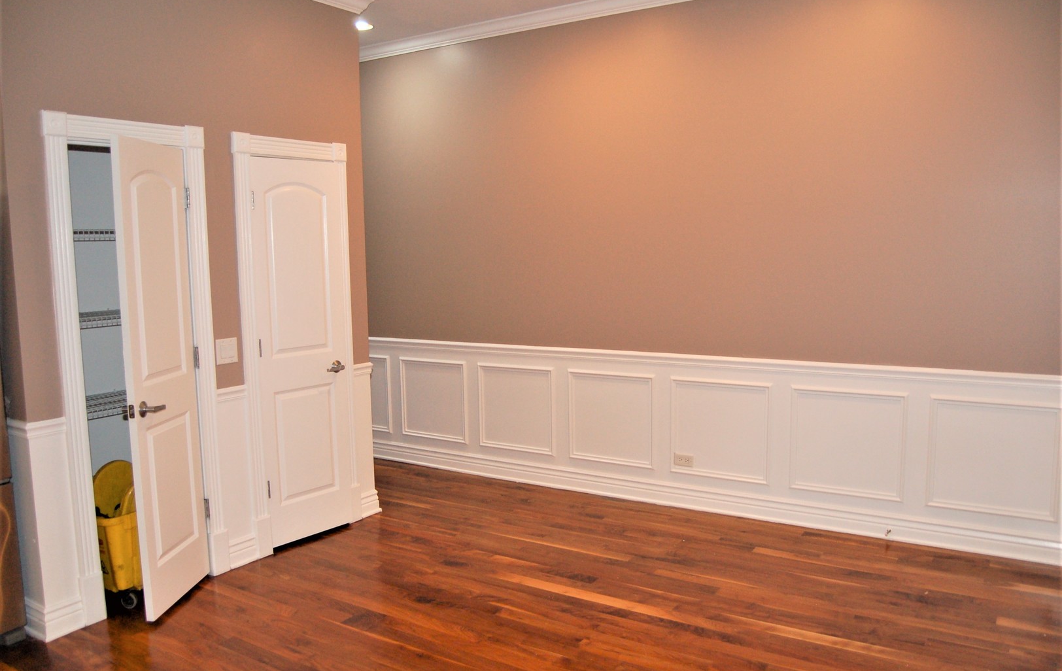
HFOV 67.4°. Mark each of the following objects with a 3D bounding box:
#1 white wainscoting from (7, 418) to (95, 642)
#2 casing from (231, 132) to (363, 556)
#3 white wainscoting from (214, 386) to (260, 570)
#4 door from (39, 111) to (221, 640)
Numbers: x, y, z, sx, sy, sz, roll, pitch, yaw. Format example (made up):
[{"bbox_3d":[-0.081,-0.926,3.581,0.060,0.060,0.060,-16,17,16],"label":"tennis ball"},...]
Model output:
[{"bbox_3d":[-2.003,0.793,3.307,0.170,0.930,0.175,4,8,33],"label":"white wainscoting"},{"bbox_3d":[-1.236,0.045,4.290,0.070,2.162,0.755,4,8,33],"label":"casing"},{"bbox_3d":[-1.458,0.706,3.994,0.040,0.925,0.180,4,8,33],"label":"white wainscoting"},{"bbox_3d":[-1.653,0.147,3.508,0.230,2.155,0.710,4,8,33],"label":"door"}]

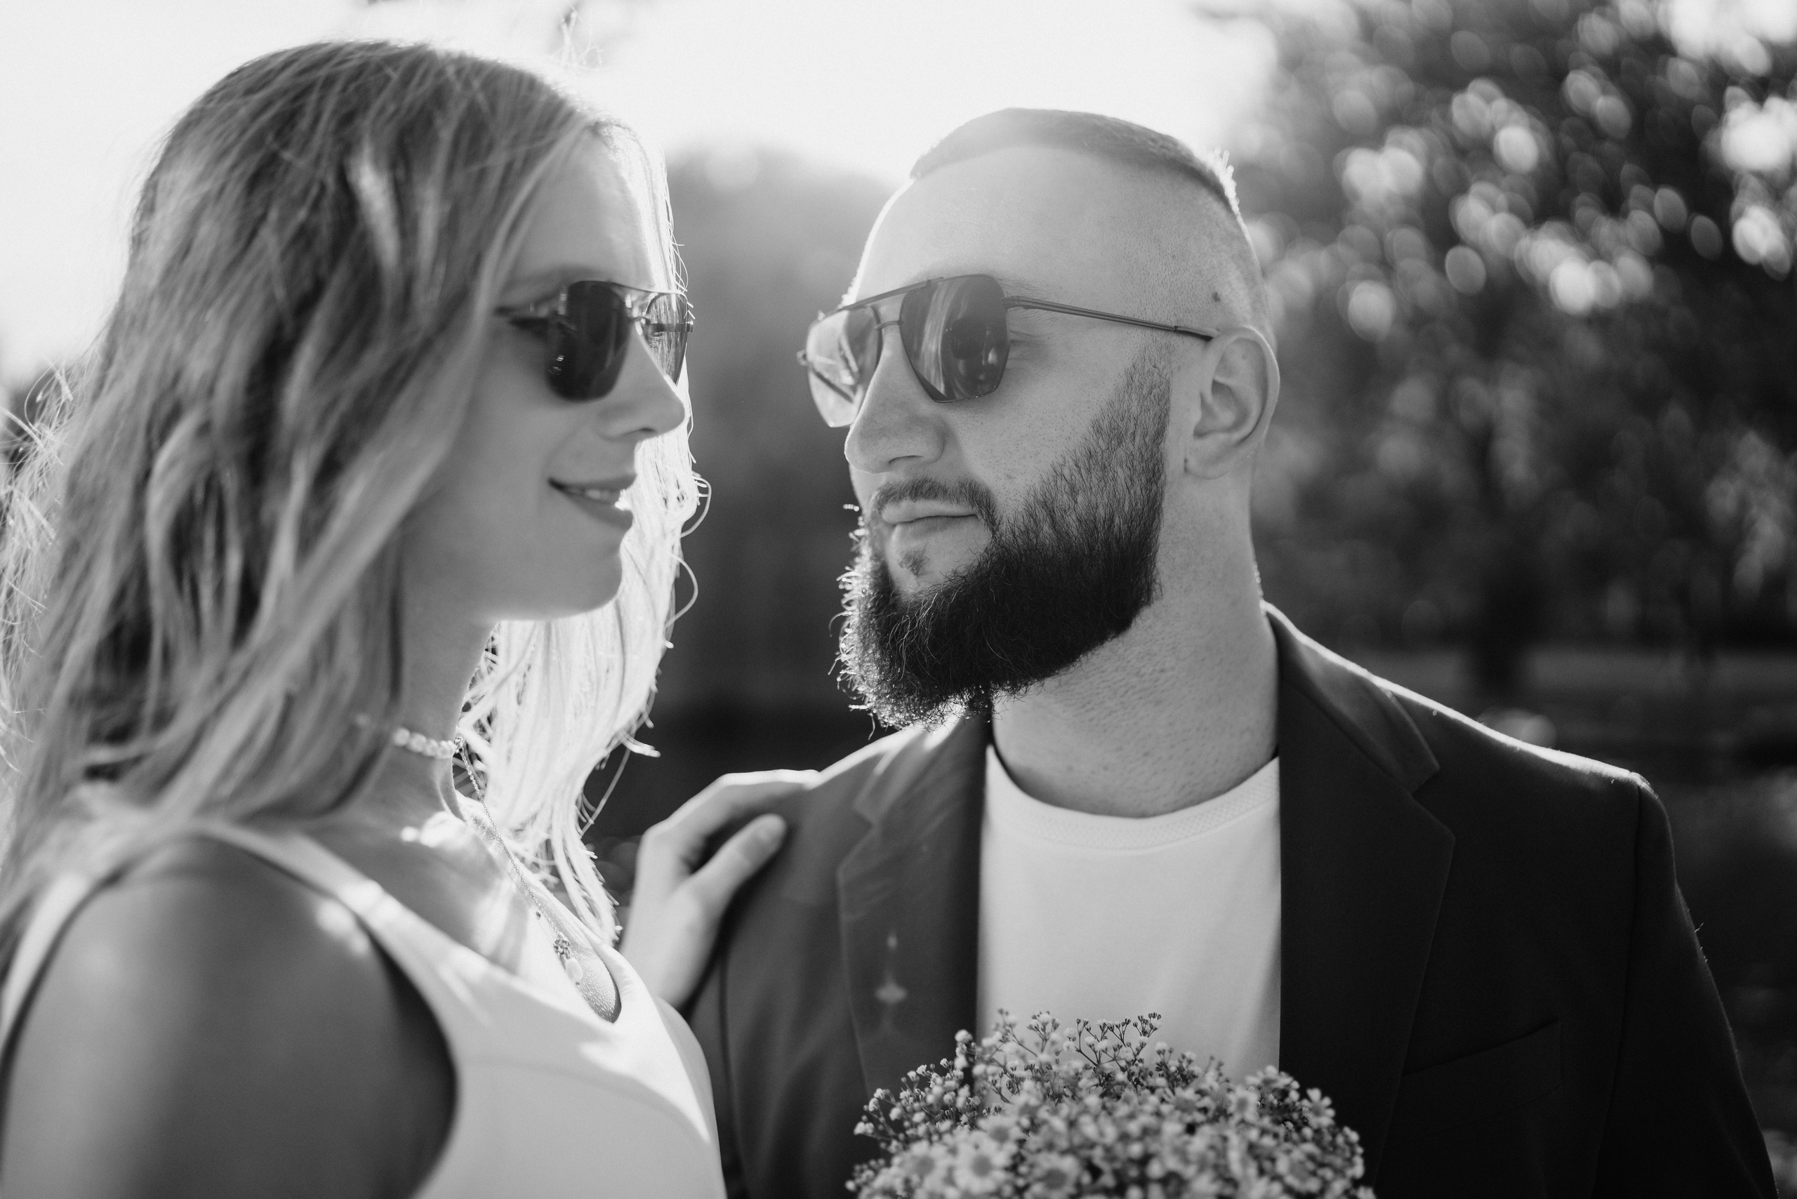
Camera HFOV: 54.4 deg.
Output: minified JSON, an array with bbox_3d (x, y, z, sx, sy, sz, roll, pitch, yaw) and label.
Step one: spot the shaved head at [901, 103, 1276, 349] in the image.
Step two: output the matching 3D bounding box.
[{"bbox_3d":[0.083,-0.134,0.761,0.185,0.150,0.158,1,-3,-36],"label":"shaved head"}]

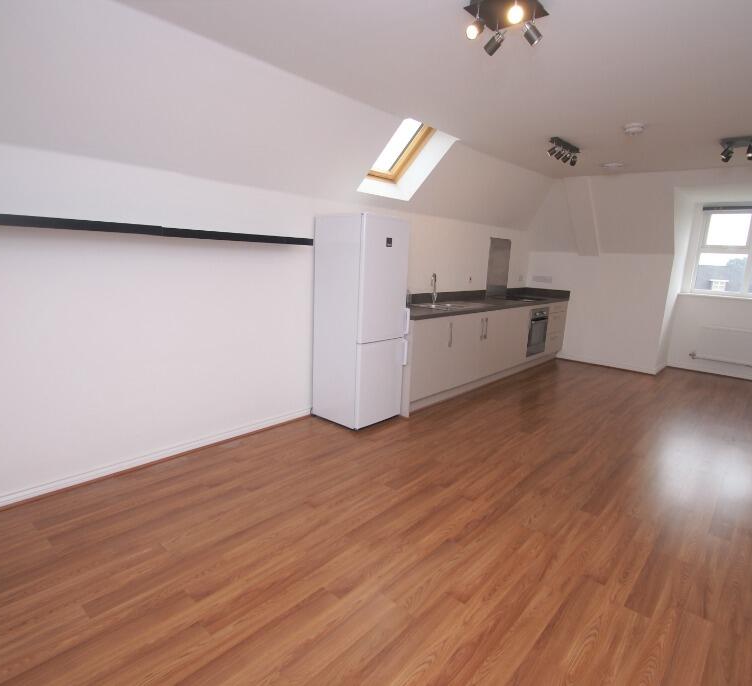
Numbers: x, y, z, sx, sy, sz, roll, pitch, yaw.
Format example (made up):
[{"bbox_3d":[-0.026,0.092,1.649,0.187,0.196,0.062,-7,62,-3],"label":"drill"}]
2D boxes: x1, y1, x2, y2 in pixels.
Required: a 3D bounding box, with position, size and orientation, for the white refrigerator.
[{"bbox_3d":[-0.142,-0.197,3.749,0.577,1.733,0.544,13,16,42],"label":"white refrigerator"}]

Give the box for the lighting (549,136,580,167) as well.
[{"bbox_3d":[1.691,-1.700,3.818,0.135,0.145,0.480,13,16,42],"label":"lighting"}]

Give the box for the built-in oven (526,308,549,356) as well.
[{"bbox_3d":[2.011,-0.191,5.996,0.550,0.625,0.590,13,16,42],"label":"built-in oven"}]

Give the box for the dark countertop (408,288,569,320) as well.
[{"bbox_3d":[1.366,-0.526,5.245,0.664,0.141,3.712,13,16,42],"label":"dark countertop"}]

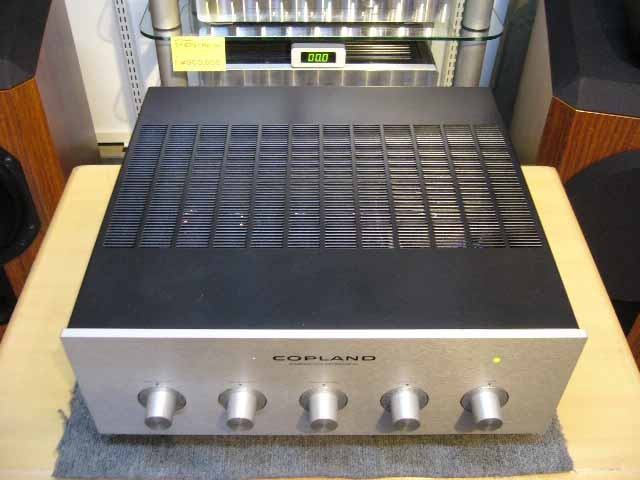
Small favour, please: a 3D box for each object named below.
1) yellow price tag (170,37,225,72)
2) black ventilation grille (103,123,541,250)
[{"bbox_3d":[-0.204,-0.314,1.095,0.091,0.060,0.002,0,29,-1],"label":"yellow price tag"},{"bbox_3d":[0.002,-0.059,0.676,0.410,0.010,0.203,0,44,-1],"label":"black ventilation grille"}]

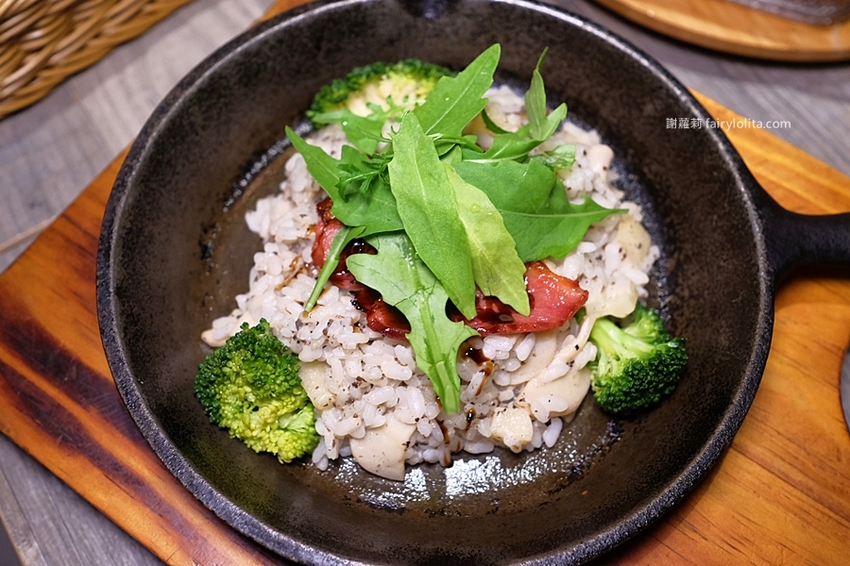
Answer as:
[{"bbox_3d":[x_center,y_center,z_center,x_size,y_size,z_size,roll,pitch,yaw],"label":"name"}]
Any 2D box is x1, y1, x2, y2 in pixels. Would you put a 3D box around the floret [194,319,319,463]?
[{"bbox_3d":[-0.049,0.032,0.240,0.034,0.030,0.042,-37,70,5],"label":"floret"}]

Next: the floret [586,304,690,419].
[{"bbox_3d":[0.064,0.023,0.248,0.031,0.028,0.033,-38,78,0],"label":"floret"}]

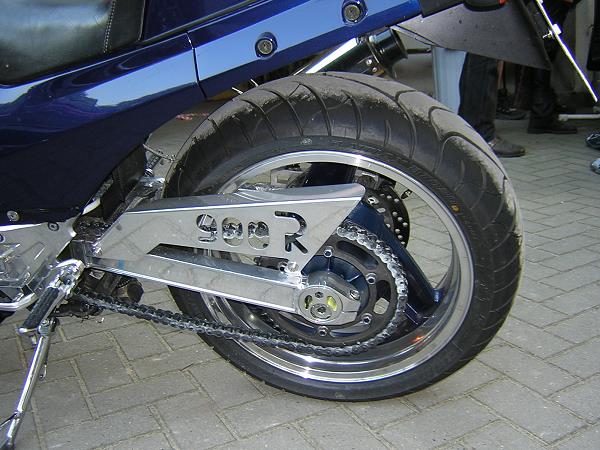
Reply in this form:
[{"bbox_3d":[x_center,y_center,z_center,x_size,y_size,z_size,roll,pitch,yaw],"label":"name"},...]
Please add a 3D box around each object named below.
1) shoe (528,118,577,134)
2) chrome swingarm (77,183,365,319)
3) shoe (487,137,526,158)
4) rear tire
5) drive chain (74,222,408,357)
[{"bbox_3d":[1.594,-0.638,3.954,0.300,0.110,0.105,0,17,10],"label":"shoe"},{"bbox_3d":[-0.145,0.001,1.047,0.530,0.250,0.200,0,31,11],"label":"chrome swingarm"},{"bbox_3d":[1.039,-0.420,3.310,0.295,0.110,0.105,-2,16,3],"label":"shoe"},{"bbox_3d":[0.061,0.048,1.087,0.628,0.628,0.180,0,31,11],"label":"rear tire"},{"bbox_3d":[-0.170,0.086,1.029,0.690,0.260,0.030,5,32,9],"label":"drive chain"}]

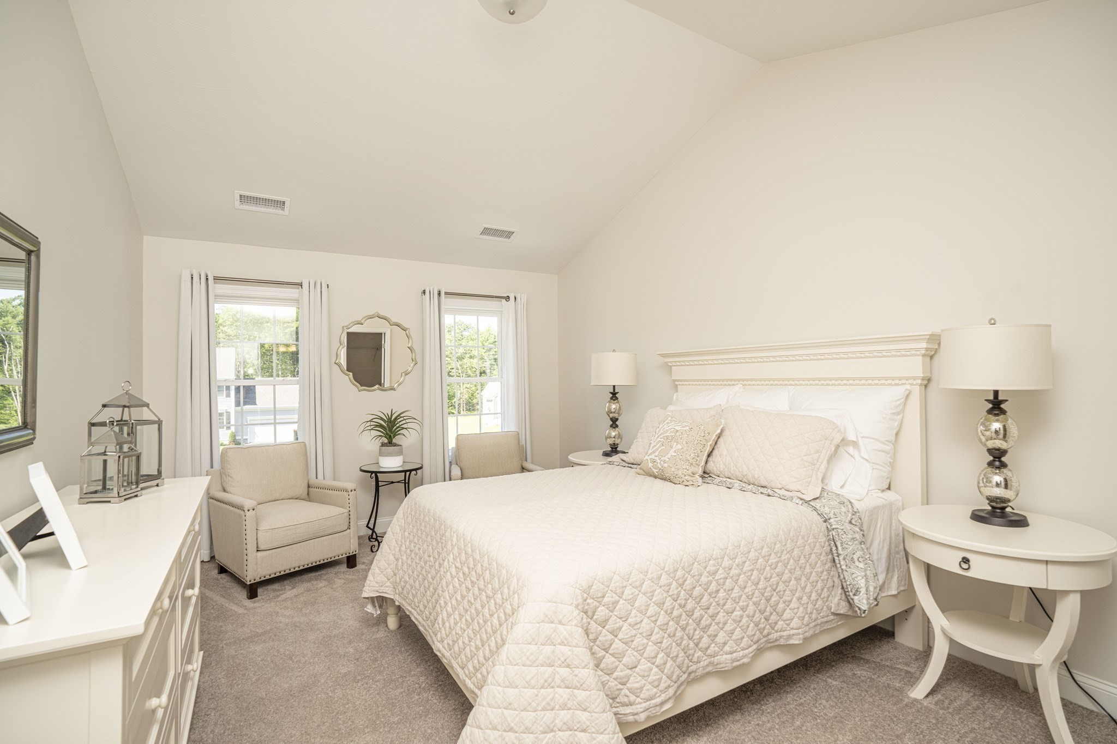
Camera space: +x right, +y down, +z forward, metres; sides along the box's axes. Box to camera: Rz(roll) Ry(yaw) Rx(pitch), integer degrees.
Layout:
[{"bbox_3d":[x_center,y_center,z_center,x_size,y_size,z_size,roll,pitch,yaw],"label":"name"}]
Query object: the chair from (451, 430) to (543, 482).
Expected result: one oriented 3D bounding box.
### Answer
[{"bbox_3d":[-0.570,0.979,4.314,0.710,0.830,0.770,0,-1,-16],"label":"chair"}]

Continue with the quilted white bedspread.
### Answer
[{"bbox_3d":[0.153,0.933,2.439,1.790,0.590,1.800,1,-1,-31],"label":"quilted white bedspread"}]

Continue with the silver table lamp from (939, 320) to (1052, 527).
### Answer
[{"bbox_3d":[1.745,0.189,1.976,0.340,0.810,0.340,1,-1,-31],"label":"silver table lamp"}]

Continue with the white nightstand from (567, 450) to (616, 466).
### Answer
[{"bbox_3d":[0.445,1.020,3.996,0.610,0.716,0.640,-1,-1,-32],"label":"white nightstand"}]

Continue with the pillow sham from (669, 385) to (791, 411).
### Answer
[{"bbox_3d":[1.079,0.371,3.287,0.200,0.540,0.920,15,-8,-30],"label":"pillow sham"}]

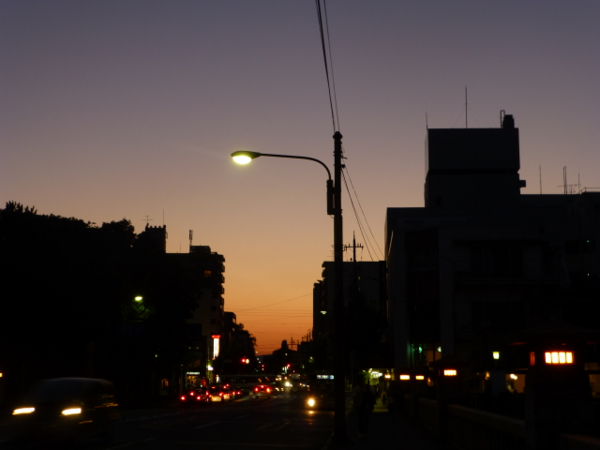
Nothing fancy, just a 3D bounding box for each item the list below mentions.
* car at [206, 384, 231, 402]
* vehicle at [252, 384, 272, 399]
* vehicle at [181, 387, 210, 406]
[{"bbox_3d":[-7.234,14.911,78.161,1.700,1.530,4.400,-1,-10,3],"label":"car"},{"bbox_3d":[-3.750,17.541,93.112,1.700,1.500,4.300,-1,-10,3],"label":"vehicle"},{"bbox_3d":[-8.104,13.403,69.161,1.700,1.500,4.400,-1,-10,3],"label":"vehicle"}]

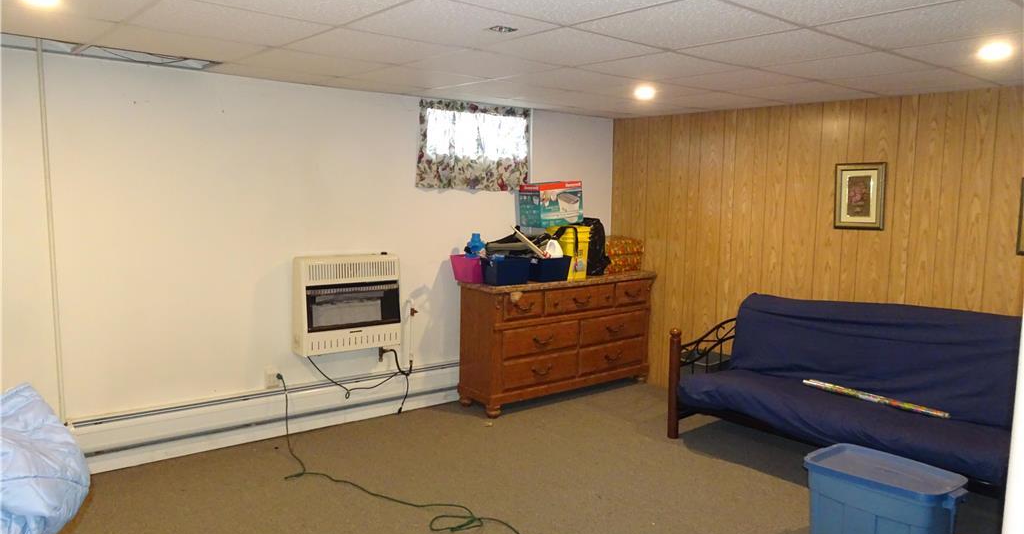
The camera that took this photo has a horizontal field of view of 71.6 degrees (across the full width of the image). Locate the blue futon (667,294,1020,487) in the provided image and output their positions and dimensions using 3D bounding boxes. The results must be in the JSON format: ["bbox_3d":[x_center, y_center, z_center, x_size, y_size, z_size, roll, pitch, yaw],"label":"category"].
[{"bbox_3d":[1.982,0.713,3.955,0.886,0.905,2.067,-4,8,-39],"label":"blue futon"}]

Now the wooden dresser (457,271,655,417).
[{"bbox_3d":[0.363,0.520,5.383,1.610,0.912,0.465,-4,8,-39],"label":"wooden dresser"}]

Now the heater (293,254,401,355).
[{"bbox_3d":[-1.031,0.220,4.488,0.657,0.601,0.176,-4,8,-39],"label":"heater"}]

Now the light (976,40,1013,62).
[{"bbox_3d":[1.953,-0.879,2.874,0.145,0.030,0.145,-4,8,-39],"label":"light"}]

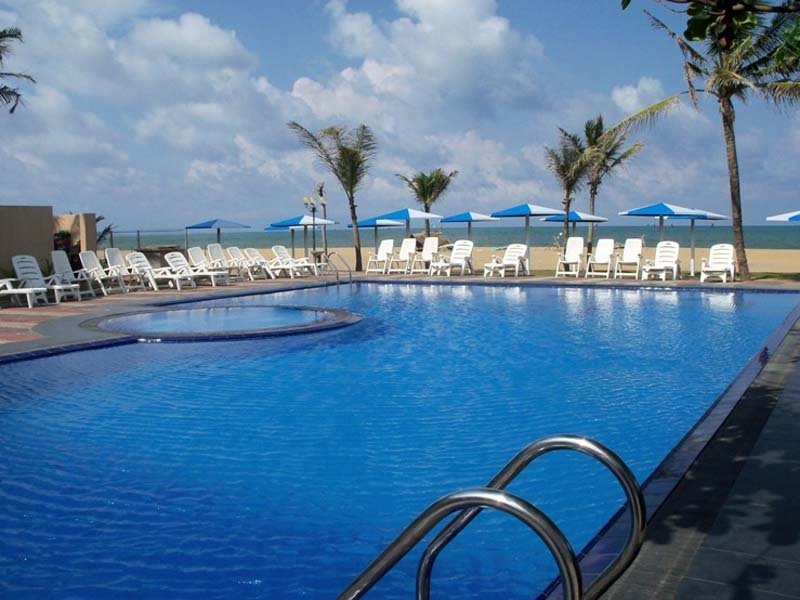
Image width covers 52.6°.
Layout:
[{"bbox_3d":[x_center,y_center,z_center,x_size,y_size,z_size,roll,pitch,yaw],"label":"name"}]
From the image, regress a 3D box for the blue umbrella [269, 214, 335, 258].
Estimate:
[{"bbox_3d":[-3.274,-1.857,28.092,2.450,2.130,2.450,-1,5,0],"label":"blue umbrella"}]

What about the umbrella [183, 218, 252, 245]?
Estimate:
[{"bbox_3d":[-6.417,-1.803,28.600,2.350,2.130,2.350,-1,5,0],"label":"umbrella"}]

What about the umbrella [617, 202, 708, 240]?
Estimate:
[{"bbox_3d":[7.116,-1.571,21.992,2.450,2.130,2.450,-1,5,0],"label":"umbrella"}]

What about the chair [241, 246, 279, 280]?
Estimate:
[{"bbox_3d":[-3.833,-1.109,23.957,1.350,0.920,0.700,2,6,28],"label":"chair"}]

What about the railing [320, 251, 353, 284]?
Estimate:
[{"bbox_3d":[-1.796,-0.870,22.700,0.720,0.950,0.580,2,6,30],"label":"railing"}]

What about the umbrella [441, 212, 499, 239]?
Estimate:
[{"bbox_3d":[2.543,-2.104,29.600,2.300,2.230,2.300,2,6,28],"label":"umbrella"}]

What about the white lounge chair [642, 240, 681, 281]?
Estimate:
[{"bbox_3d":[6.846,-1.026,21.173,0.660,0.980,1.400,3,6,34],"label":"white lounge chair"}]

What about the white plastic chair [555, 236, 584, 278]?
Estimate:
[{"bbox_3d":[4.936,-1.226,23.350,0.650,1.120,0.880,2,6,28],"label":"white plastic chair"}]

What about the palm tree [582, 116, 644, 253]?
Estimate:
[{"bbox_3d":[7.511,-3.807,29.000,2.400,5.600,2.300,-1,5,0],"label":"palm tree"}]

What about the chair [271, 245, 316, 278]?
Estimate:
[{"bbox_3d":[-3.055,-1.212,25.126,1.600,0.900,0.700,2,6,28],"label":"chair"}]

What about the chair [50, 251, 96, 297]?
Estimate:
[{"bbox_3d":[-7.124,-0.553,17.522,0.820,1.030,0.630,2,6,28],"label":"chair"}]

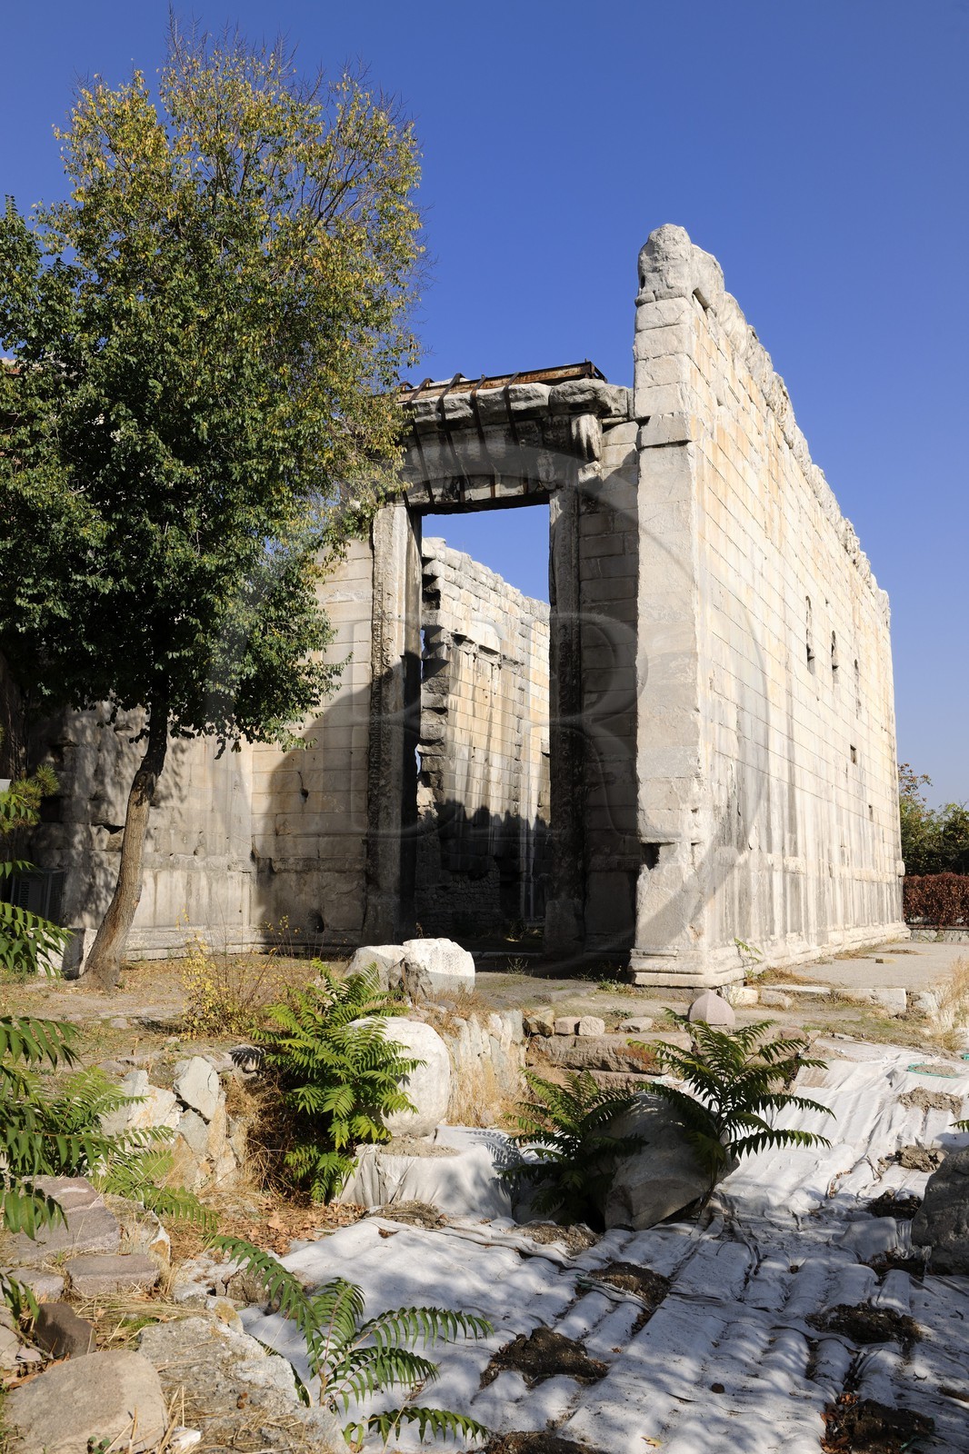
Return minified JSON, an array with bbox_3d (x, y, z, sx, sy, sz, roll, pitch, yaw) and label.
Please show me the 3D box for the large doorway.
[{"bbox_3d":[-0.050,-0.055,26.283,3.216,9.060,0.660,-3,-8,23],"label":"large doorway"}]

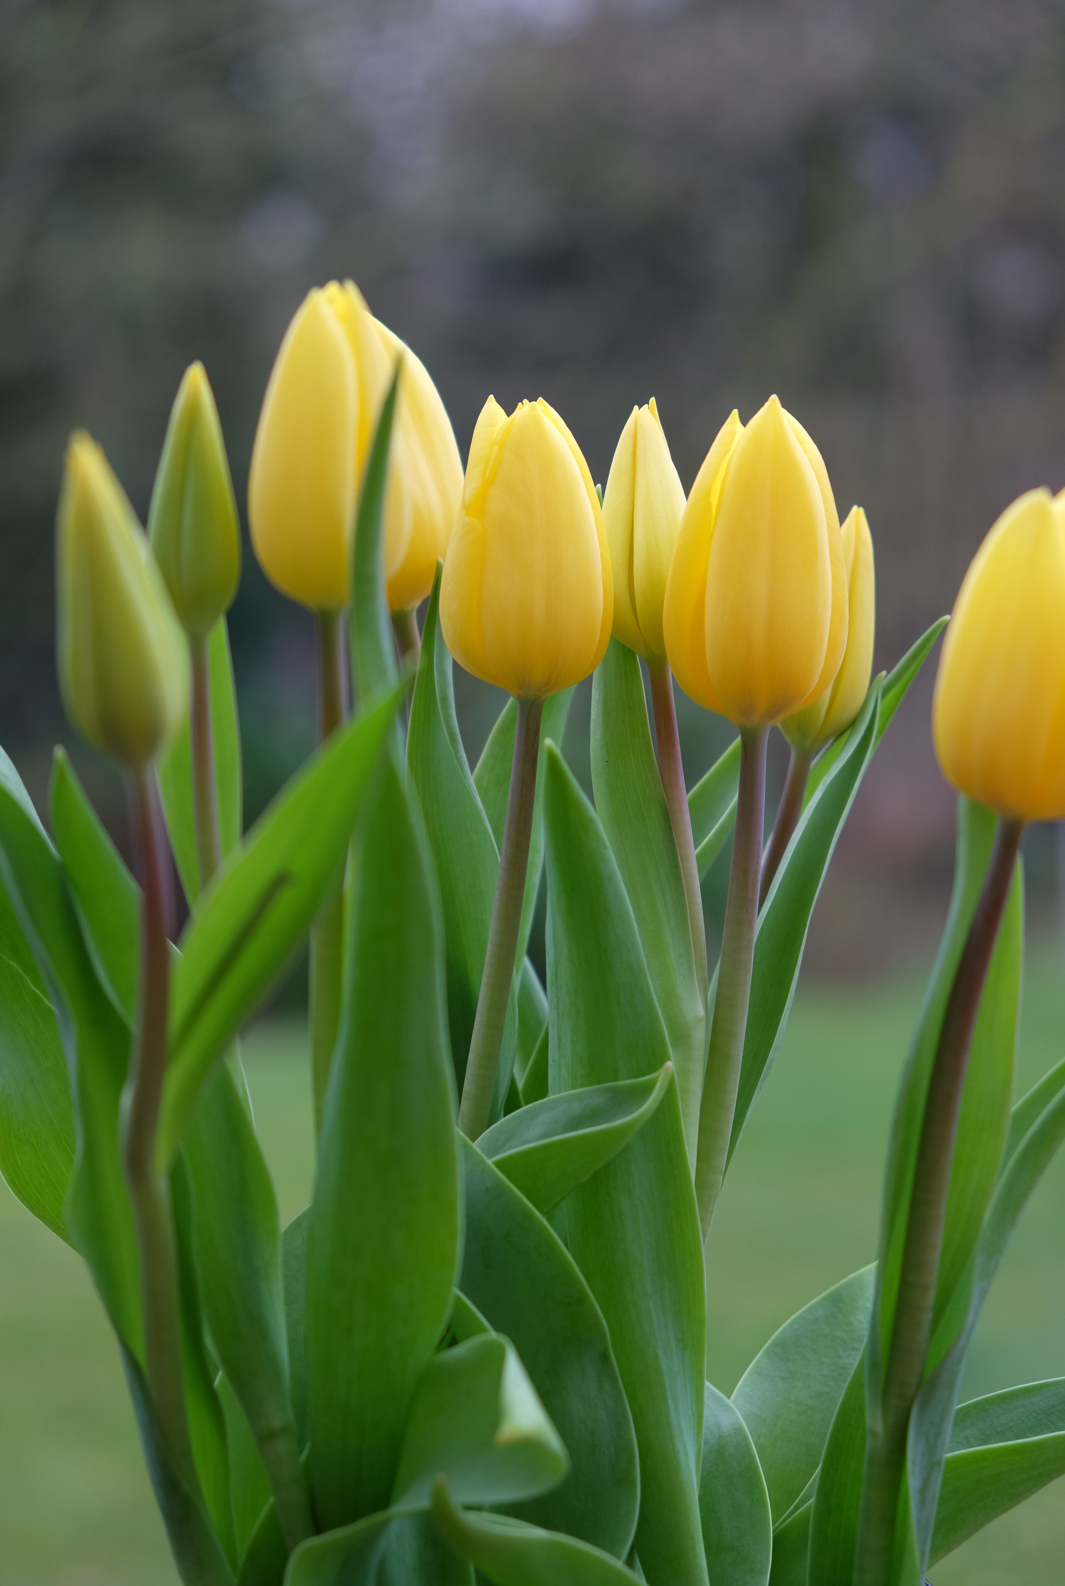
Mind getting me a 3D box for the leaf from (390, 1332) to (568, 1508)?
[{"bbox_3d":[-0.010,0.123,0.720,0.035,0.035,0.028,0,2,0],"label":"leaf"}]

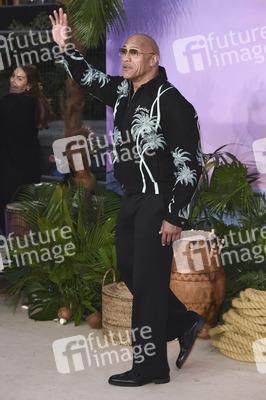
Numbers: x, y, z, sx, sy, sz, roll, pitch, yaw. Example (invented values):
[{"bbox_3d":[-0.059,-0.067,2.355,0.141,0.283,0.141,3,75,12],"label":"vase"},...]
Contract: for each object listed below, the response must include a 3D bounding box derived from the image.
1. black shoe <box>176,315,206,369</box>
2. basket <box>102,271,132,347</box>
[{"bbox_3d":[0.286,0.768,5.220,0.115,0.325,0.115,28,-8,-5],"label":"black shoe"},{"bbox_3d":[0.003,0.672,6.056,0.390,0.440,0.390,0,8,0],"label":"basket"}]

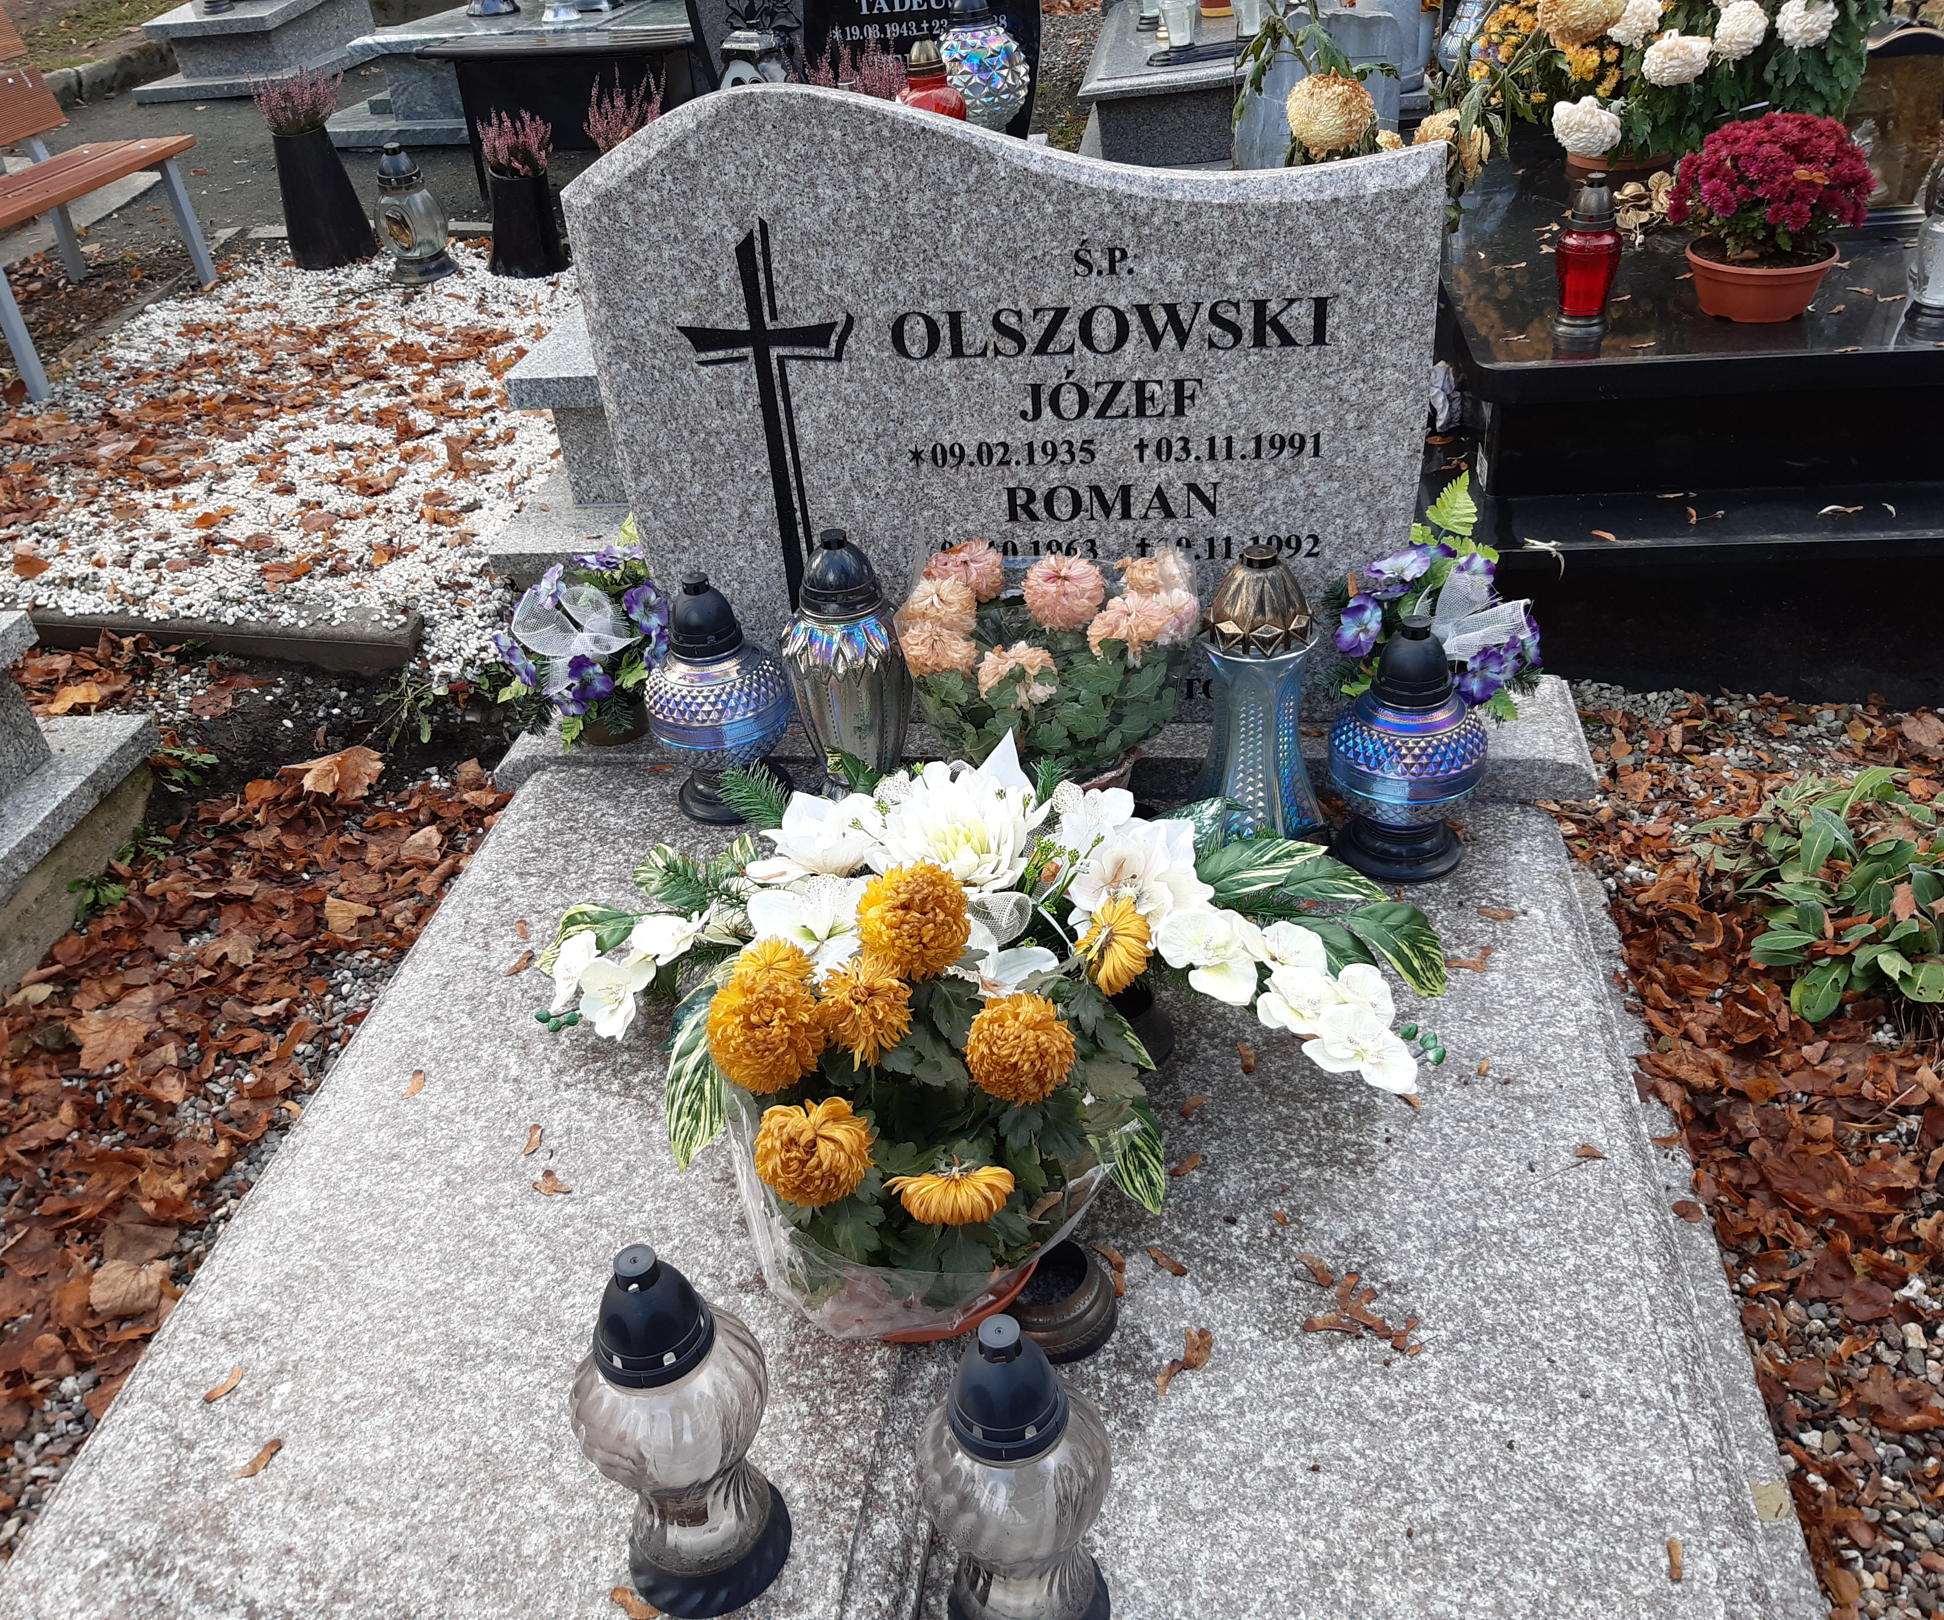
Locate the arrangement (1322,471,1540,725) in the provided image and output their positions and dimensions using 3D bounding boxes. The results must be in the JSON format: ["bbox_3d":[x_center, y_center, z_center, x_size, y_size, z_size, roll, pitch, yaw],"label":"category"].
[{"bbox_3d":[0.474,-0.221,1.679,0.235,0.270,0.200,-10,33,-8],"label":"arrangement"}]

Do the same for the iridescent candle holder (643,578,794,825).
[{"bbox_3d":[-0.271,-0.129,1.723,0.156,0.268,0.156,0,33,9],"label":"iridescent candle holder"}]

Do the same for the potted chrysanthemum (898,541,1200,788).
[{"bbox_3d":[0.088,-0.126,1.752,0.295,0.295,0.270,1,34,10],"label":"potted chrysanthemum"}]

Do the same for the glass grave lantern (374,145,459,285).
[{"bbox_3d":[-1.680,-1.795,4.836,0.205,0.360,0.205,-1,34,7],"label":"glass grave lantern"}]

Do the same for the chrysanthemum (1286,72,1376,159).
[{"bbox_3d":[0.542,-1.049,2.450,0.132,0.122,0.132,1,34,10],"label":"chrysanthemum"}]

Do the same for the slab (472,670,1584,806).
[{"bbox_3d":[0.061,-0.081,1.866,1.220,0.070,0.201,0,33,9],"label":"slab"}]

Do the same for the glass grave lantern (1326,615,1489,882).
[{"bbox_3d":[0.426,-0.069,1.580,0.156,0.268,0.156,0,33,9],"label":"glass grave lantern"}]

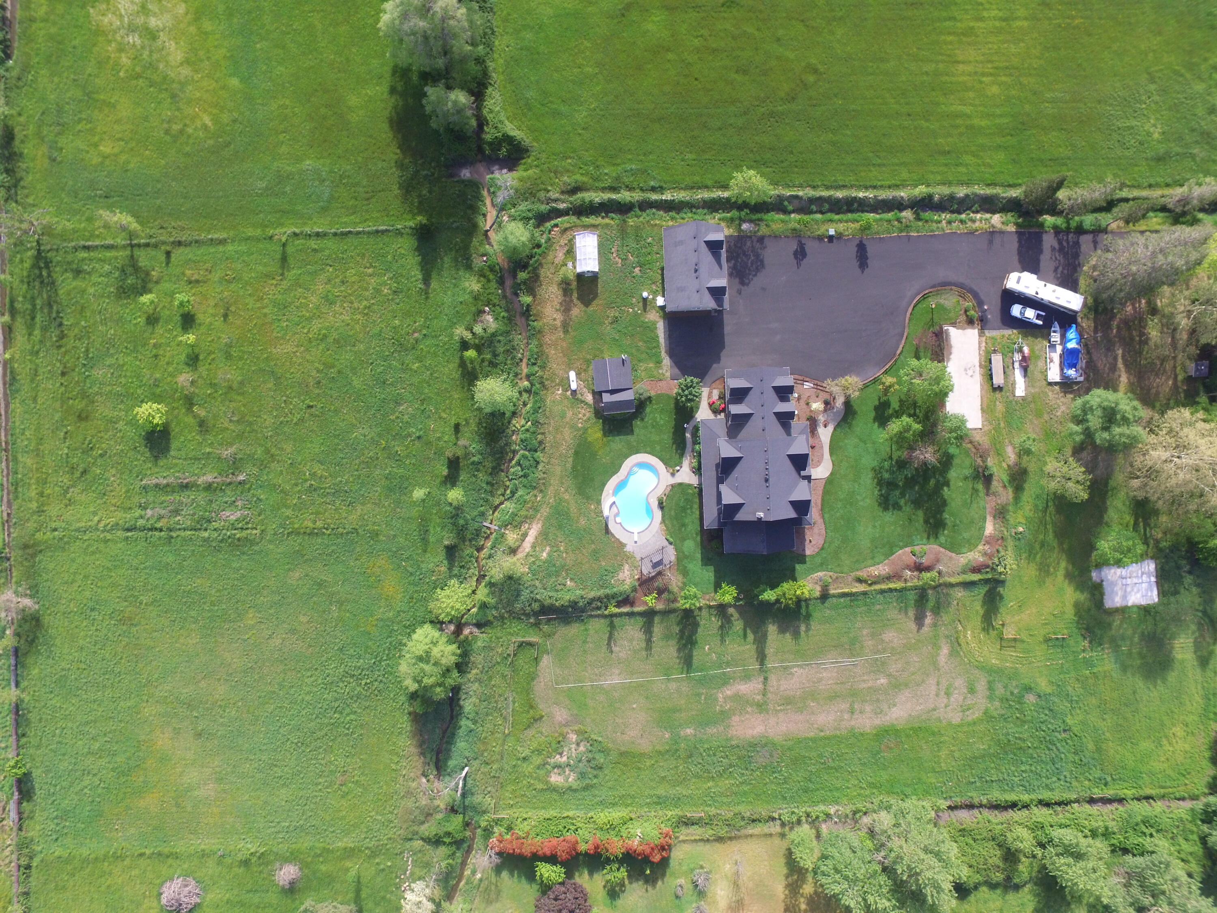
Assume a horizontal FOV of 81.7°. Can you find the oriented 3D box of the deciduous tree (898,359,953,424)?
[{"bbox_3d":[50.390,-10.900,112.750,7.500,9.500,8.200,0,90,0],"label":"deciduous tree"}]

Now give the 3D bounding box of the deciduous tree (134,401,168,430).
[{"bbox_3d":[-76.642,-6.793,118.200,4.800,3.600,4.600,0,90,0],"label":"deciduous tree"}]

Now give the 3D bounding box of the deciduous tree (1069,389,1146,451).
[{"bbox_3d":[77.810,-5.720,109.920,8.920,11.950,9.120,0,90,0],"label":"deciduous tree"}]

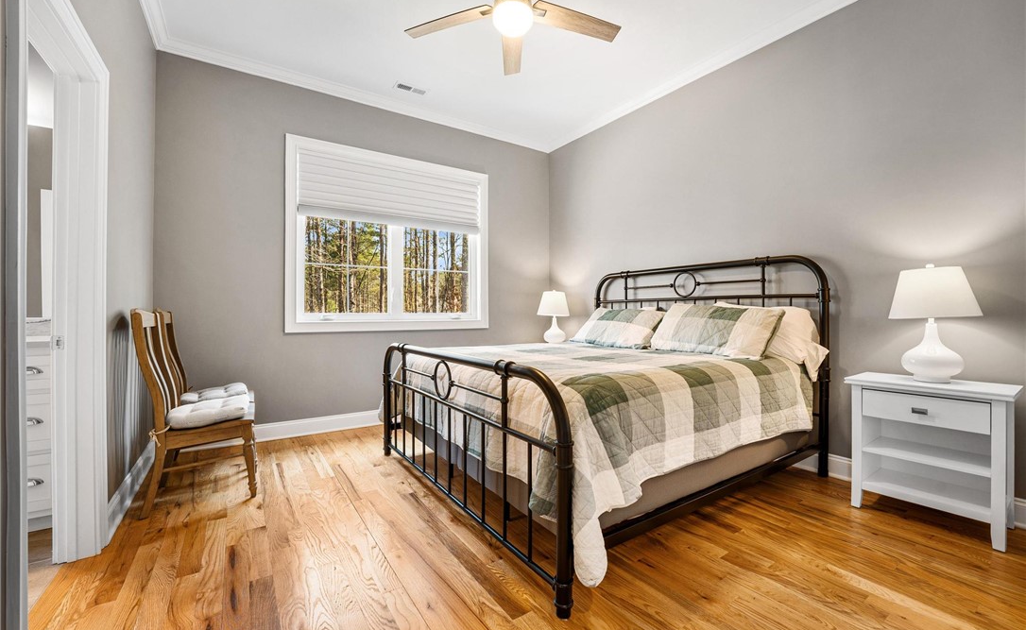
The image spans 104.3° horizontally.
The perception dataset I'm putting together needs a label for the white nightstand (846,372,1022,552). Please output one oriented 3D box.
[{"bbox_3d":[2.141,0.690,2.054,0.404,0.685,0.580,0,0,-35],"label":"white nightstand"}]

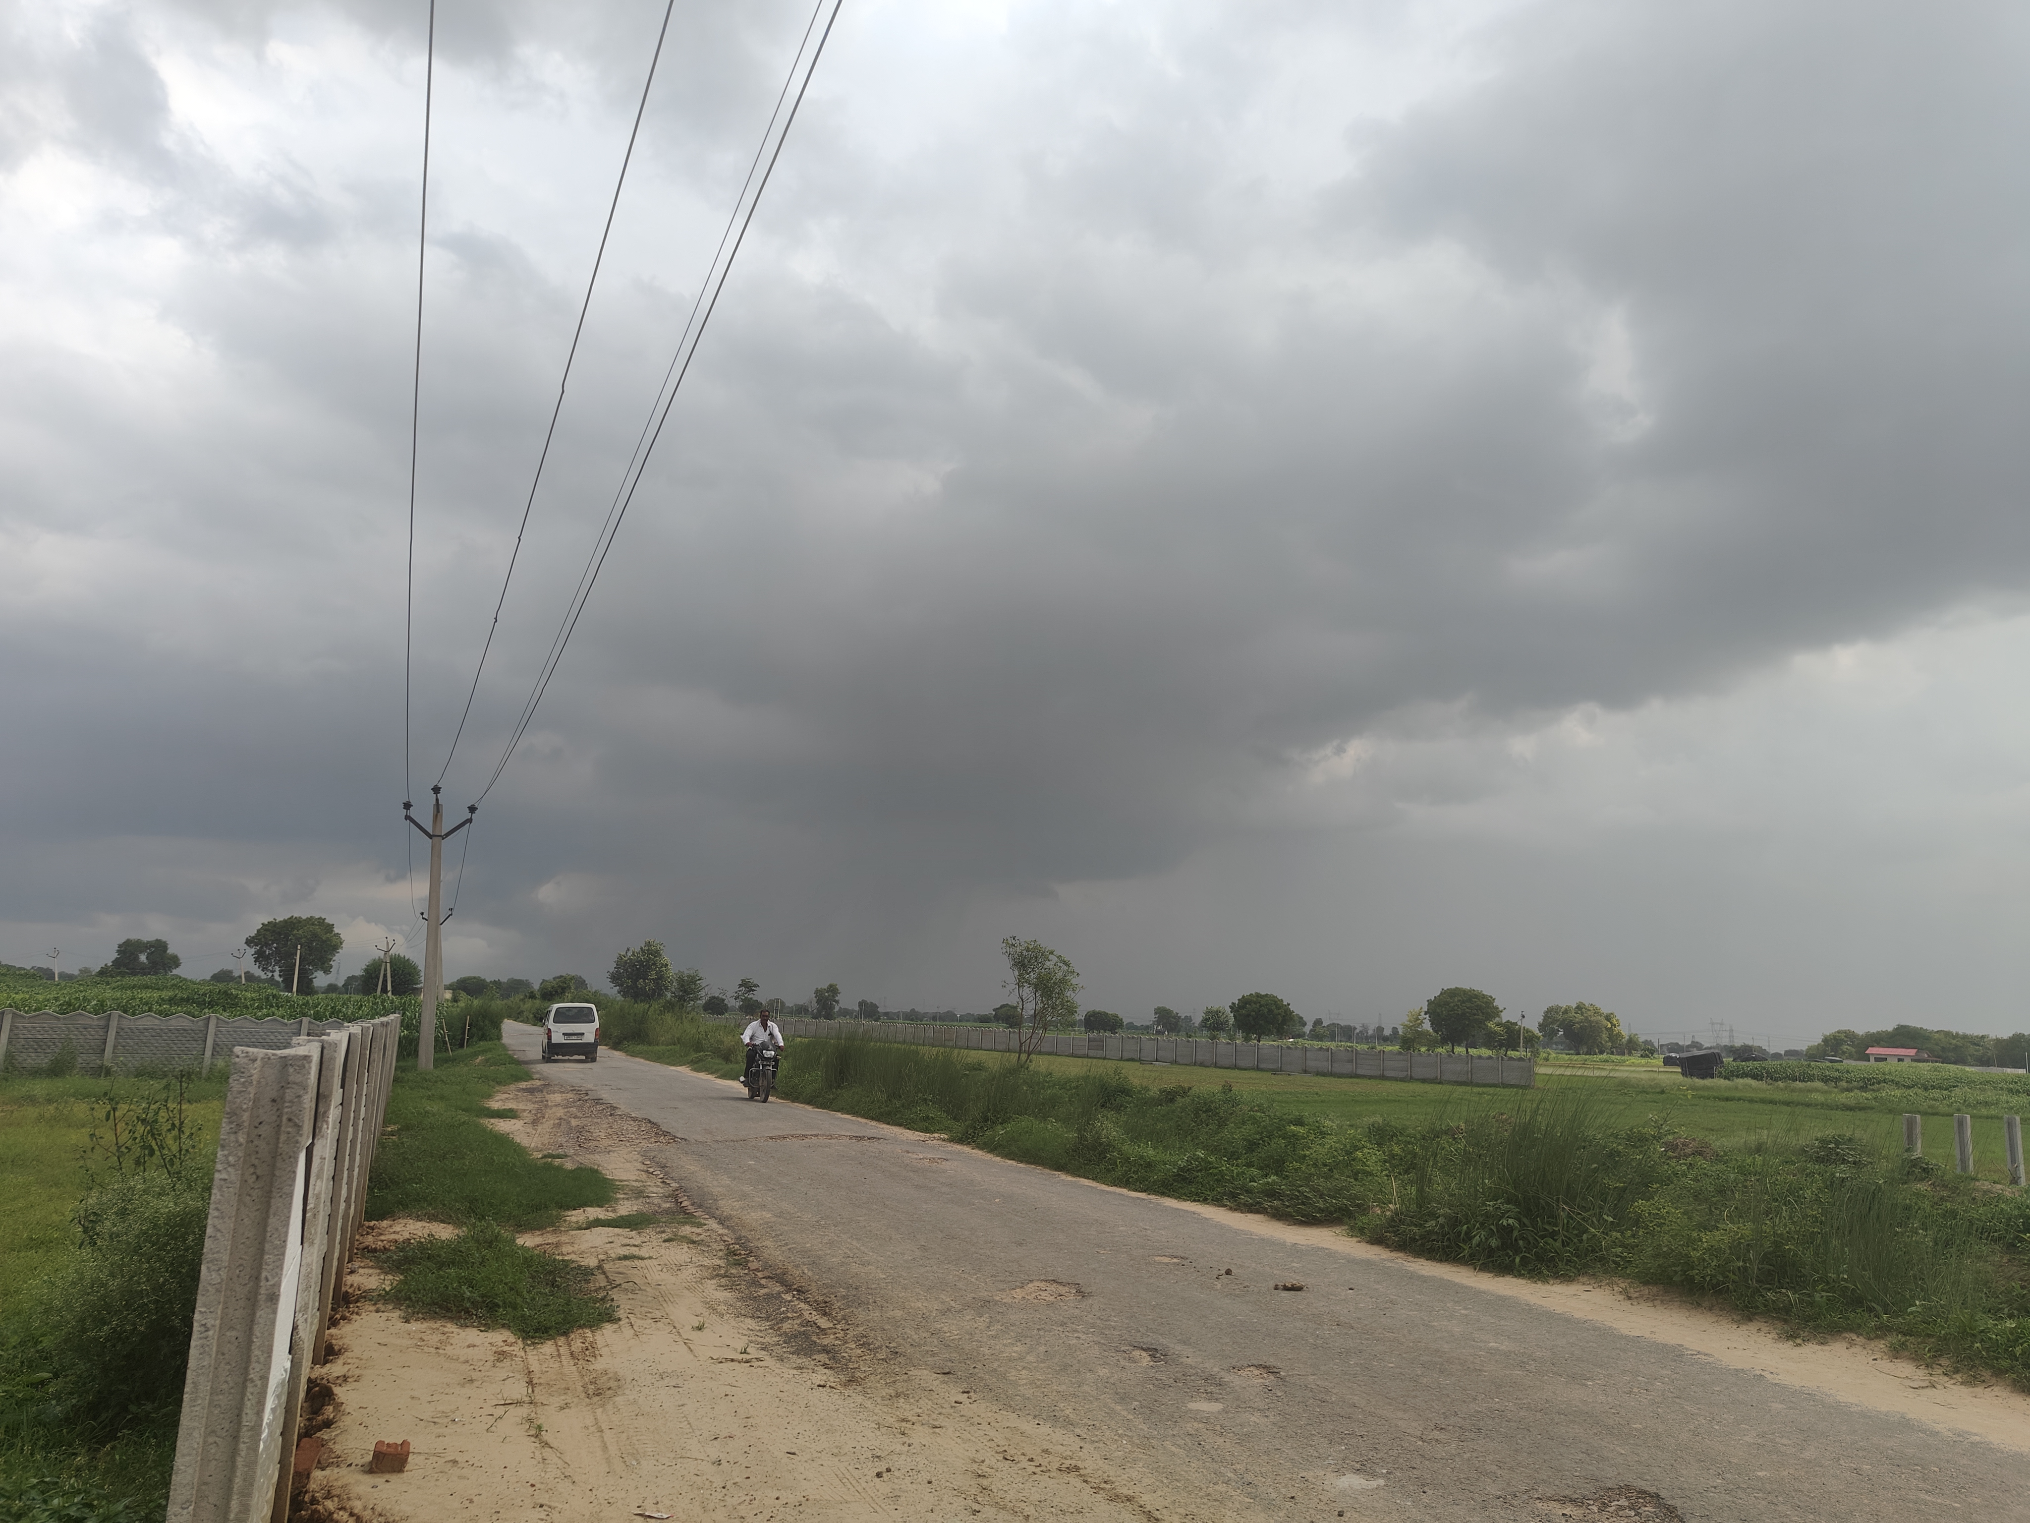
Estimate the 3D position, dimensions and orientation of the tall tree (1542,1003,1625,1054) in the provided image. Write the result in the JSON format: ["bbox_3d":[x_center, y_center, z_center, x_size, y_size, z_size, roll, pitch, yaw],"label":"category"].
[{"bbox_3d":[78.539,37.249,194.959,11.083,7.803,11.083,-2,-11,22],"label":"tall tree"}]

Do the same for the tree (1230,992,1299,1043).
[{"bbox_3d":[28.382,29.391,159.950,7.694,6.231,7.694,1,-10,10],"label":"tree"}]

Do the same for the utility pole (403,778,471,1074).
[{"bbox_3d":[-14.160,3.986,34.220,1.620,6.879,0.320,2,-9,-18],"label":"utility pole"}]

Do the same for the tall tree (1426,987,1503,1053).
[{"bbox_3d":[47.897,27.872,149.926,7.869,7.806,7.869,-1,-11,18],"label":"tall tree"}]

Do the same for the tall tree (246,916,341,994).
[{"bbox_3d":[-76.843,21.178,149.899,9.837,9.276,9.837,8,-11,-26],"label":"tall tree"}]

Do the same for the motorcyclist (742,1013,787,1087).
[{"bbox_3d":[-4.643,5.303,26.000,0.720,1.360,0.750,7,-11,-21],"label":"motorcyclist"}]

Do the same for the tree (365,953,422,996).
[{"bbox_3d":[-65.320,23.064,147.870,5.823,5.887,5.823,7,-11,-23],"label":"tree"}]

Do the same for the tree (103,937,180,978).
[{"bbox_3d":[-118.007,27.438,189.819,10.175,7.083,10.175,9,-12,-30],"label":"tree"}]

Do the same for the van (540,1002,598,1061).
[{"bbox_3d":[-14.369,8.728,45.512,1.475,1.800,3.675,7,-11,-21],"label":"van"}]

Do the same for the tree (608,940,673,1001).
[{"bbox_3d":[-22.549,13.565,84.833,3.809,5.548,3.809,5,-11,-14],"label":"tree"}]

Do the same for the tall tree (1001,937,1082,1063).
[{"bbox_3d":[0.948,8.680,49.963,2.787,4.840,2.787,2,-10,2],"label":"tall tree"}]

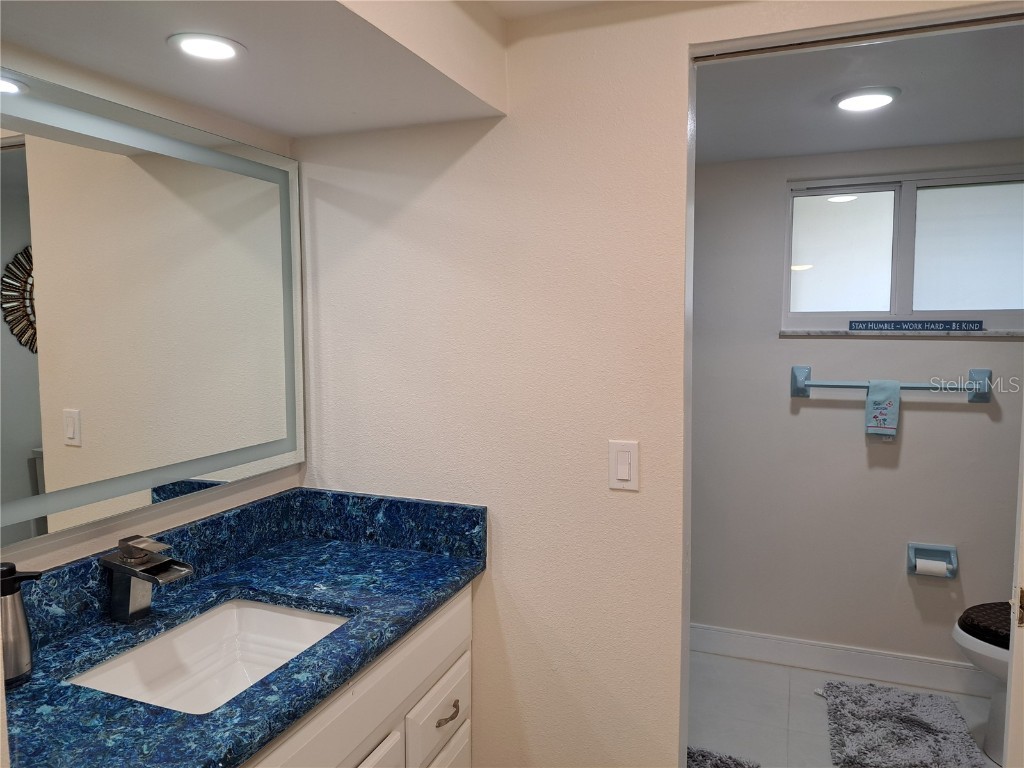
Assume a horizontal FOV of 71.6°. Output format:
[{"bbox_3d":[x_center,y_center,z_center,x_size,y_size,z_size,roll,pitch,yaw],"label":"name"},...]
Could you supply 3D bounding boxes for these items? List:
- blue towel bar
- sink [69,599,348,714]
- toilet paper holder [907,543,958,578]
[{"bbox_3d":[1.468,0.004,2.770,0.700,0.128,0.084,2,5,22],"label":"blue towel bar"},{"bbox_3d":[-0.547,0.587,1.352,0.370,0.160,0.480,2,5,22],"label":"sink"},{"bbox_3d":[1.633,0.685,2.768,0.160,0.120,0.076,2,5,22],"label":"toilet paper holder"}]

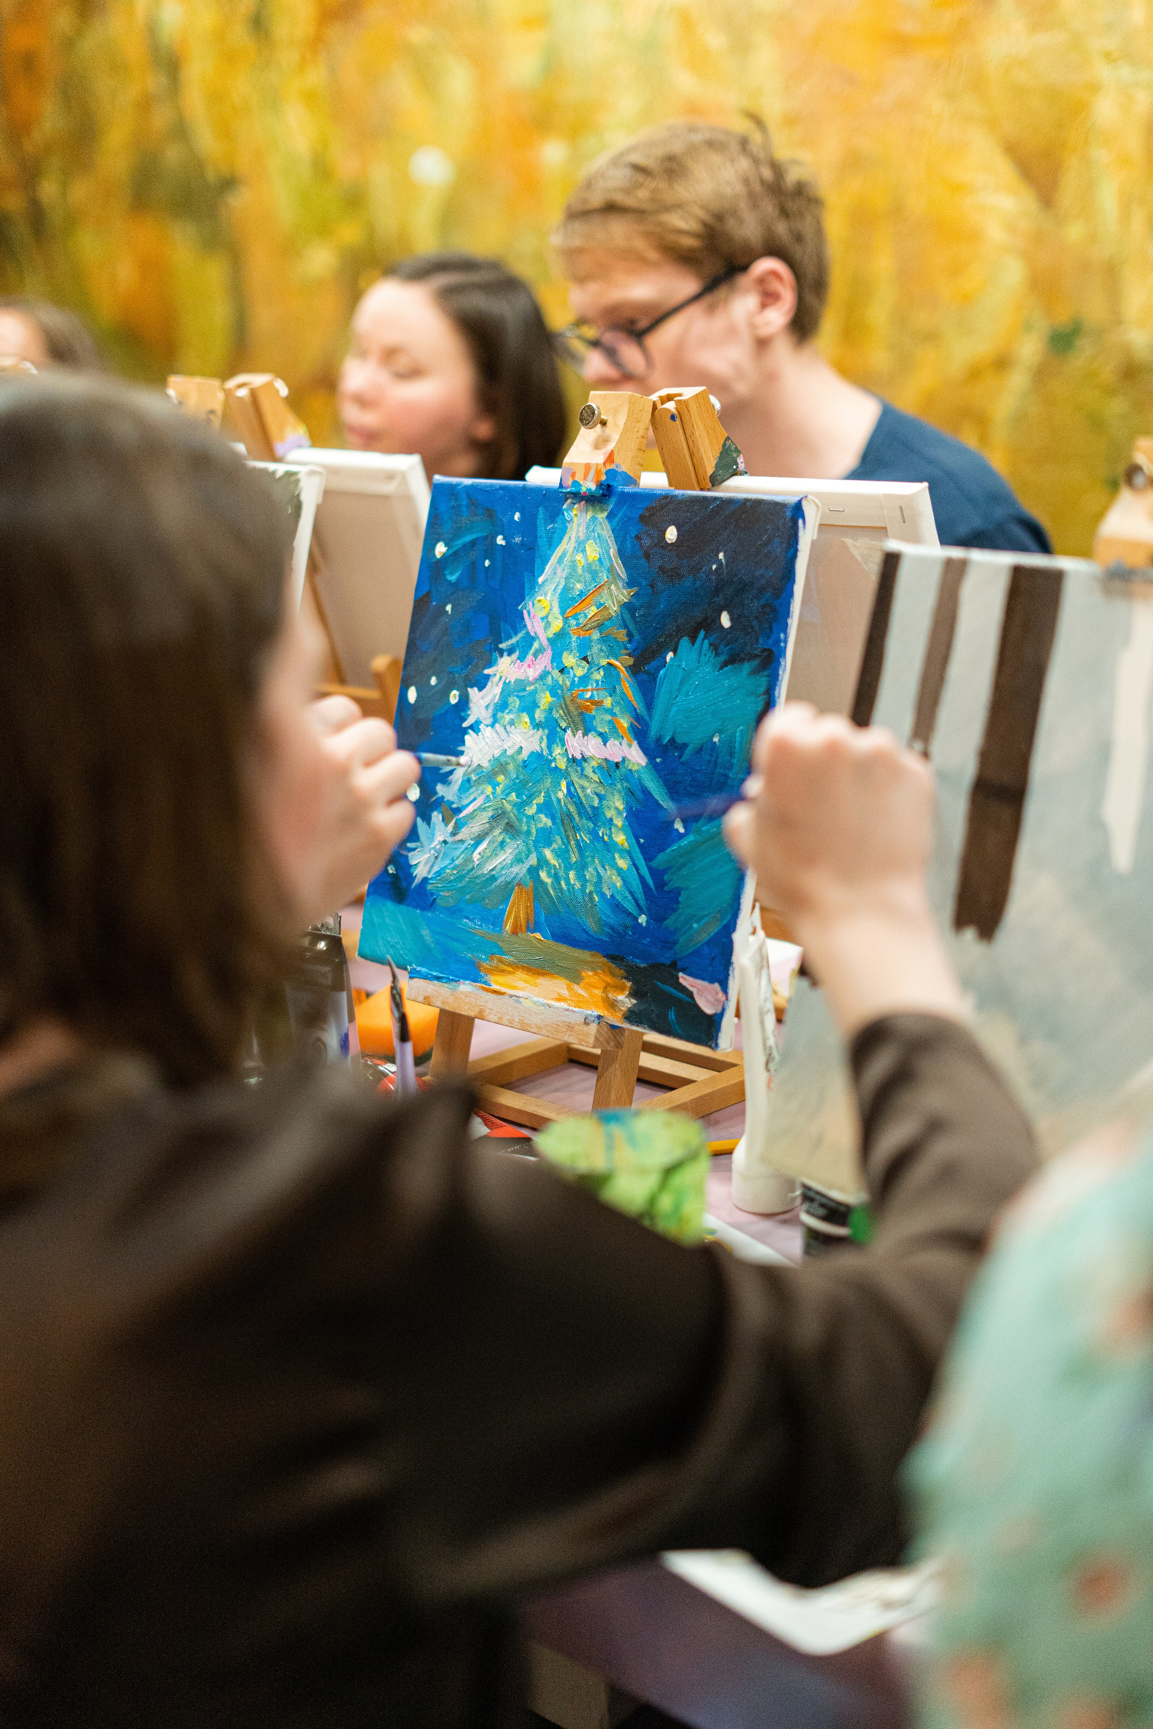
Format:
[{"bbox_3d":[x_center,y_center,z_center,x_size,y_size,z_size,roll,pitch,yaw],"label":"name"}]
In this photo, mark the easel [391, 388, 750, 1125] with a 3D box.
[{"bbox_3d":[0.010,-0.066,1.461,0.162,0.431,0.179,11,19,42],"label":"easel"}]

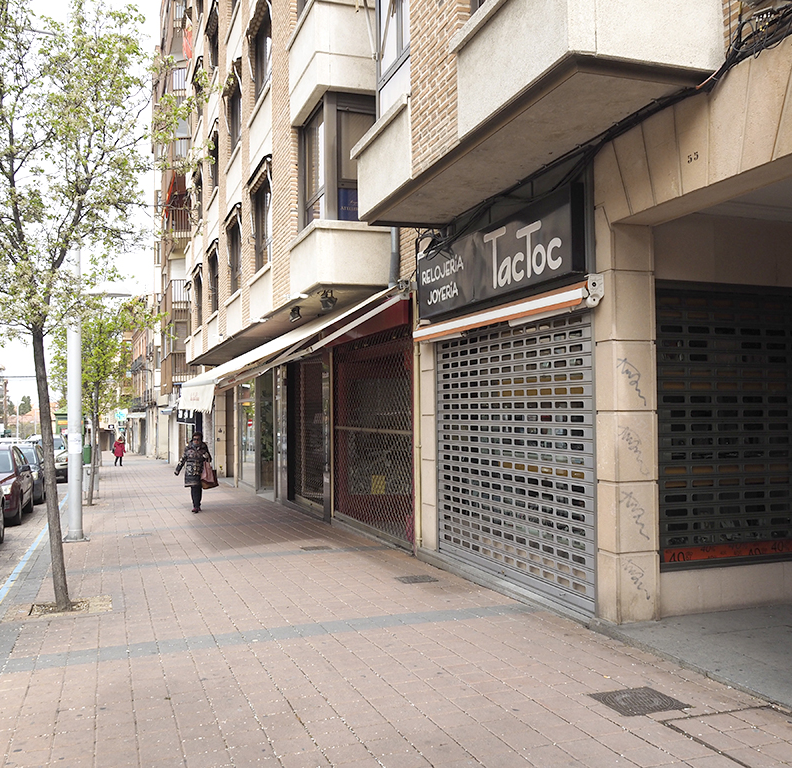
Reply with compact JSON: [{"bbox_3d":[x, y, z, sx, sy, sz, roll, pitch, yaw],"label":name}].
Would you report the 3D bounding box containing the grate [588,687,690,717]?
[{"bbox_3d":[1.309,1.726,4.480,0.400,0.030,0.400,0,-4,-19],"label":"grate"}]

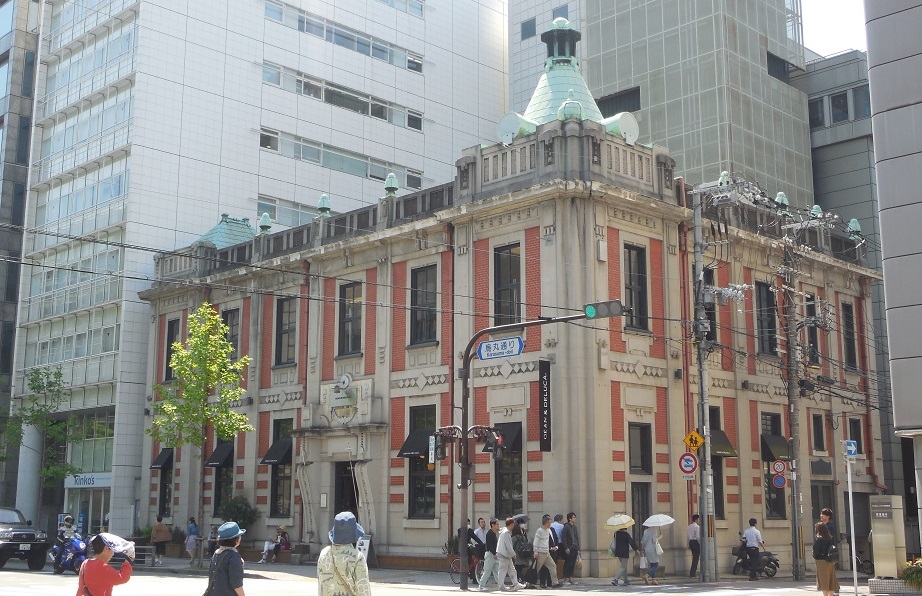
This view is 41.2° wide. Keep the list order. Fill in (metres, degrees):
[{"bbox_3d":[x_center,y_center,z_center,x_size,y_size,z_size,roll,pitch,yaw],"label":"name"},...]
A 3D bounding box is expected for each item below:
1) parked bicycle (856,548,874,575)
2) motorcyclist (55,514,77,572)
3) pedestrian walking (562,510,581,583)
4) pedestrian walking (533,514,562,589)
[{"bbox_3d":[14.323,9.307,43.587,1.550,0.980,0.550,-10,-15,44],"label":"parked bicycle"},{"bbox_3d":[-11.352,7.114,35.314,0.650,1.600,0.700,7,-12,-36],"label":"motorcyclist"},{"bbox_3d":[2.796,6.362,31.161,0.360,1.780,0.500,-6,-11,29],"label":"pedestrian walking"},{"bbox_3d":[2.078,6.050,29.255,0.750,1.714,0.500,2,-11,-8],"label":"pedestrian walking"}]

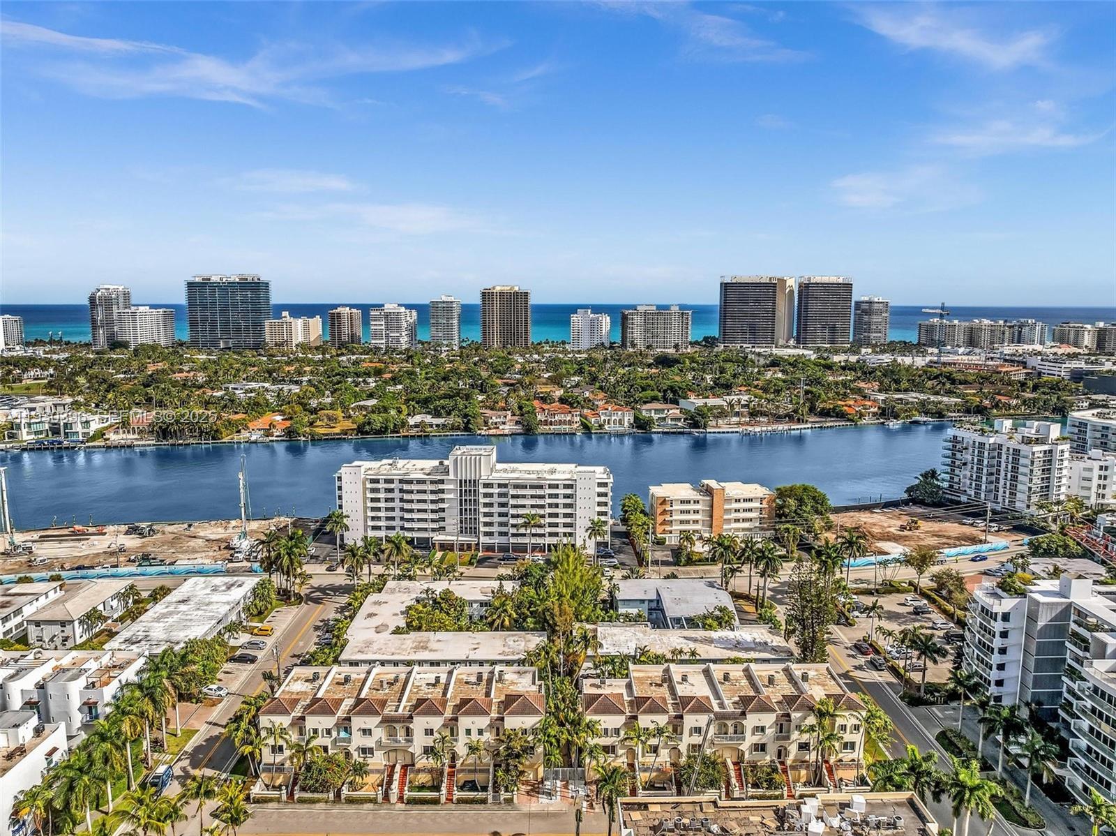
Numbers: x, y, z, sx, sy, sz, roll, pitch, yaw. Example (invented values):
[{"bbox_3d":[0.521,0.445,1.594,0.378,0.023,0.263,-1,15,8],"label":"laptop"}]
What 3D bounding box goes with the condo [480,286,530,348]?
[{"bbox_3d":[-66.550,-125.200,987.400,62.900,83.980,28.000,0,9,-4],"label":"condo"}]

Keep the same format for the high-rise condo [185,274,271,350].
[{"bbox_3d":[-433.446,-138.545,1018.933,98.000,101.000,32.000,0,9,0],"label":"high-rise condo"}]

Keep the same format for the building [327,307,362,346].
[{"bbox_3d":[-262.034,-108.084,952.805,33.400,55.400,28.000,0,9,2],"label":"building"}]

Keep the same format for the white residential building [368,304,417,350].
[{"bbox_3d":[-200.878,-109.638,949.591,50.900,59.750,32.000,0,9,2],"label":"white residential building"}]

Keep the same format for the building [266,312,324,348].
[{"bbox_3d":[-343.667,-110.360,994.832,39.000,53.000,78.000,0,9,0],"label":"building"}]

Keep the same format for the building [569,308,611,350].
[{"bbox_3d":[41.055,-107.930,969.739,44.000,58.000,34.000,1,9,7],"label":"building"}]

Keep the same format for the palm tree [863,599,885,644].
[{"bbox_3d":[61.650,39.530,150.390,4.200,9.140,4.200,0,9,0],"label":"palm tree"}]

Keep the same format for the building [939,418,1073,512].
[{"bbox_3d":[146.510,14.582,255.488,16.800,25.500,33.000,-3,9,-20],"label":"building"}]

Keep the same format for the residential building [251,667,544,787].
[{"bbox_3d":[-21.636,44.847,115.099,39.600,10.800,15.200,0,9,0],"label":"residential building"}]

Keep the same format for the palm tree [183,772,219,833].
[{"bbox_3d":[-41.270,46.215,88.973,4.700,11.780,4.700,0,9,0],"label":"palm tree"}]

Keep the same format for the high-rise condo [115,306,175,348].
[{"bbox_3d":[-495.980,-105.070,934.970,57.280,57.860,28.000,0,9,-2],"label":"high-rise condo"}]

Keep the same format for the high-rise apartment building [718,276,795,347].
[{"bbox_3d":[239.797,-124.629,944.354,85.770,93.230,36.000,0,9,0],"label":"high-rise apartment building"}]

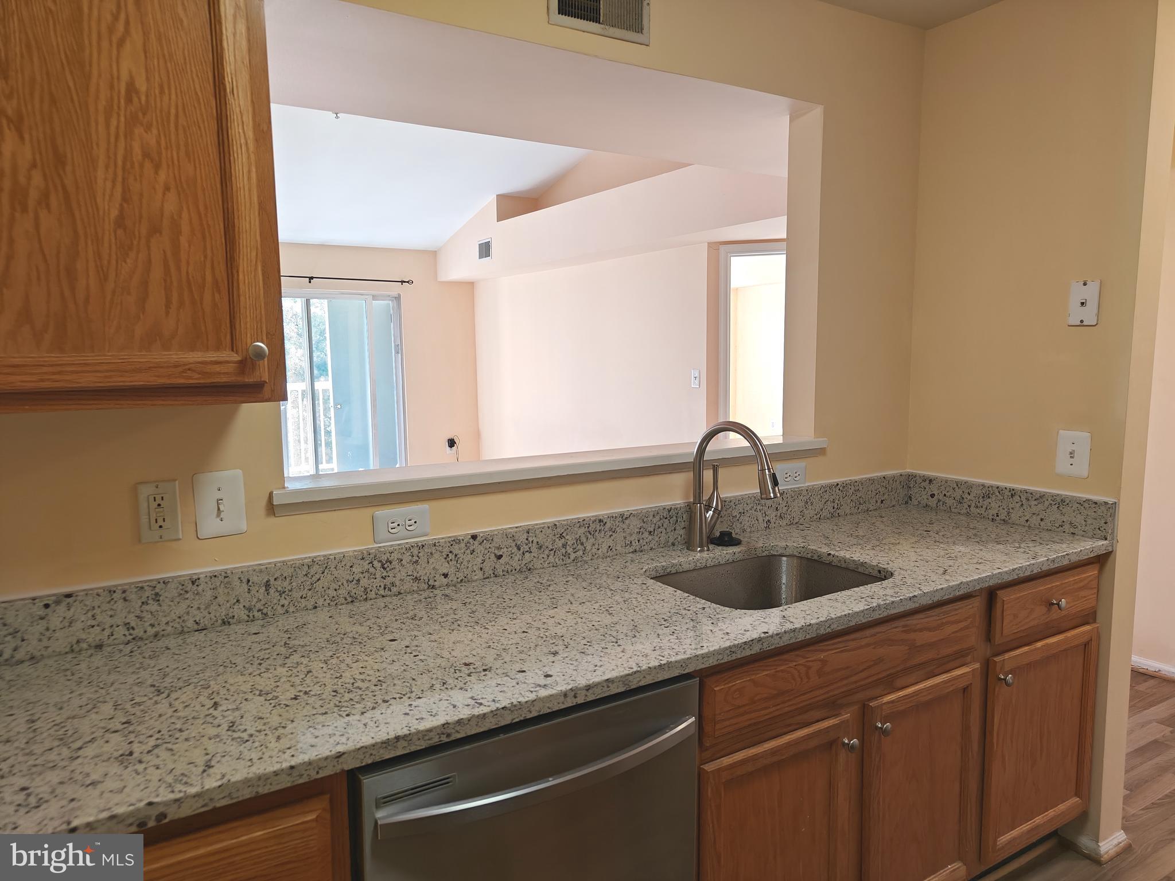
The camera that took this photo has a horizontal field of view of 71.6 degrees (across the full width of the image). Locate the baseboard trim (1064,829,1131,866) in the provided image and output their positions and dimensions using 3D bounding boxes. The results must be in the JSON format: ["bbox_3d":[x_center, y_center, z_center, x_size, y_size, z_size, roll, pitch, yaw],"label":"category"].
[{"bbox_3d":[1.460,1.137,2.346,0.175,0.056,0.130,-5,7,-32],"label":"baseboard trim"}]

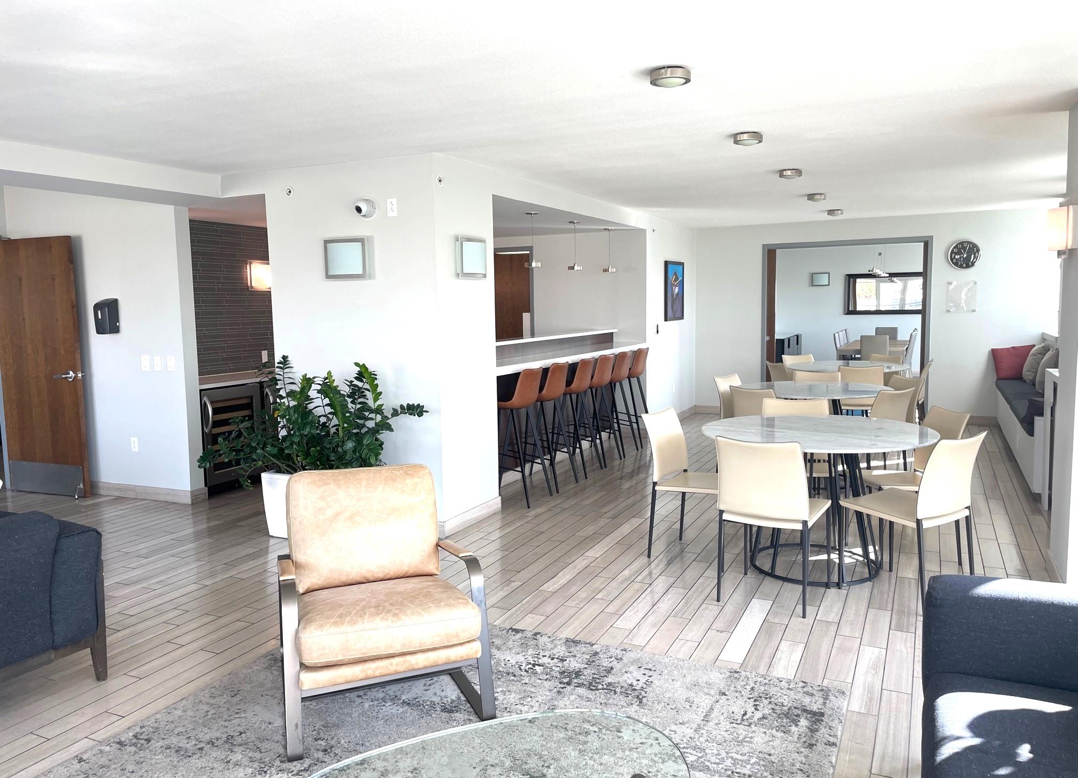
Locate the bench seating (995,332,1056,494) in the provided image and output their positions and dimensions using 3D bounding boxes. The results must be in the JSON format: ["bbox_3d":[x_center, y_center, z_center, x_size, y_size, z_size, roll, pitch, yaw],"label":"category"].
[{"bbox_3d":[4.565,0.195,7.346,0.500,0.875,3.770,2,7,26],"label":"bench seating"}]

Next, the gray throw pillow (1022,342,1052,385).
[{"bbox_3d":[5.188,-0.260,8.437,0.160,0.440,0.430,19,7,2],"label":"gray throw pillow"}]

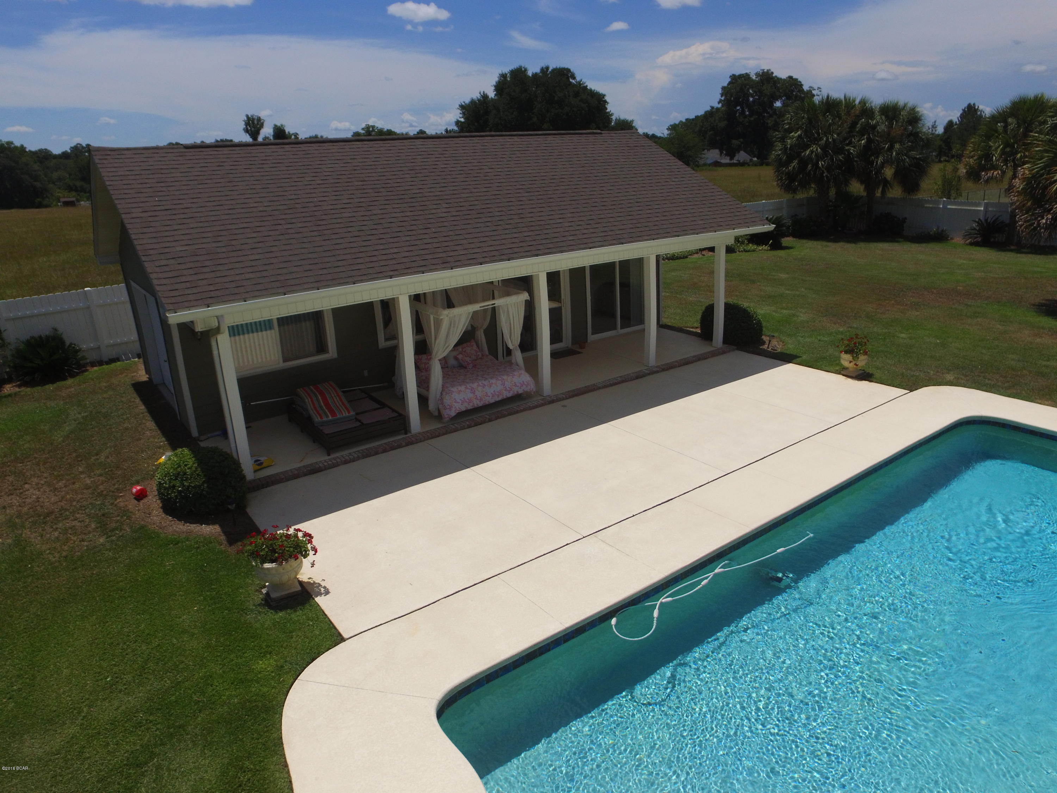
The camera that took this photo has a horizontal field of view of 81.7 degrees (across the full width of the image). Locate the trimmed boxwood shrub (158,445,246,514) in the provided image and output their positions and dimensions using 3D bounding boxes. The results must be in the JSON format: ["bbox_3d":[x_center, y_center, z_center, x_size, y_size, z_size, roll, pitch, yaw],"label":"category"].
[{"bbox_3d":[-4.451,1.148,8.332,1.120,0.860,1.120,-16,22,-34],"label":"trimmed boxwood shrub"}]

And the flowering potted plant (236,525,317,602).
[{"bbox_3d":[-2.611,1.738,6.371,0.780,0.800,0.780,-16,22,-34],"label":"flowering potted plant"}]

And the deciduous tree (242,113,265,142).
[{"bbox_3d":[-49.459,-43.360,110.000,4.600,14.000,4.600,-16,22,-34],"label":"deciduous tree"}]

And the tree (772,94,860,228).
[{"bbox_3d":[16.023,-12.989,34.000,4.400,7.300,4.400,-16,22,-34],"label":"tree"}]

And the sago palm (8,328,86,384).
[{"bbox_3d":[-11.500,-0.970,14.650,1.550,1.250,1.550,-16,22,-34],"label":"sago palm"}]

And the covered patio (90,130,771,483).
[{"bbox_3d":[-1.857,-3.124,13.949,12.409,5.056,8.708,-16,22,-34],"label":"covered patio"}]

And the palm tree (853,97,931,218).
[{"bbox_3d":[19.955,-12.797,33.500,3.900,7.000,3.900,-16,22,-34],"label":"palm tree"}]

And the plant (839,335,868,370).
[{"bbox_3d":[6.551,-0.873,12.295,0.570,0.760,0.570,-16,22,-34],"label":"plant"}]

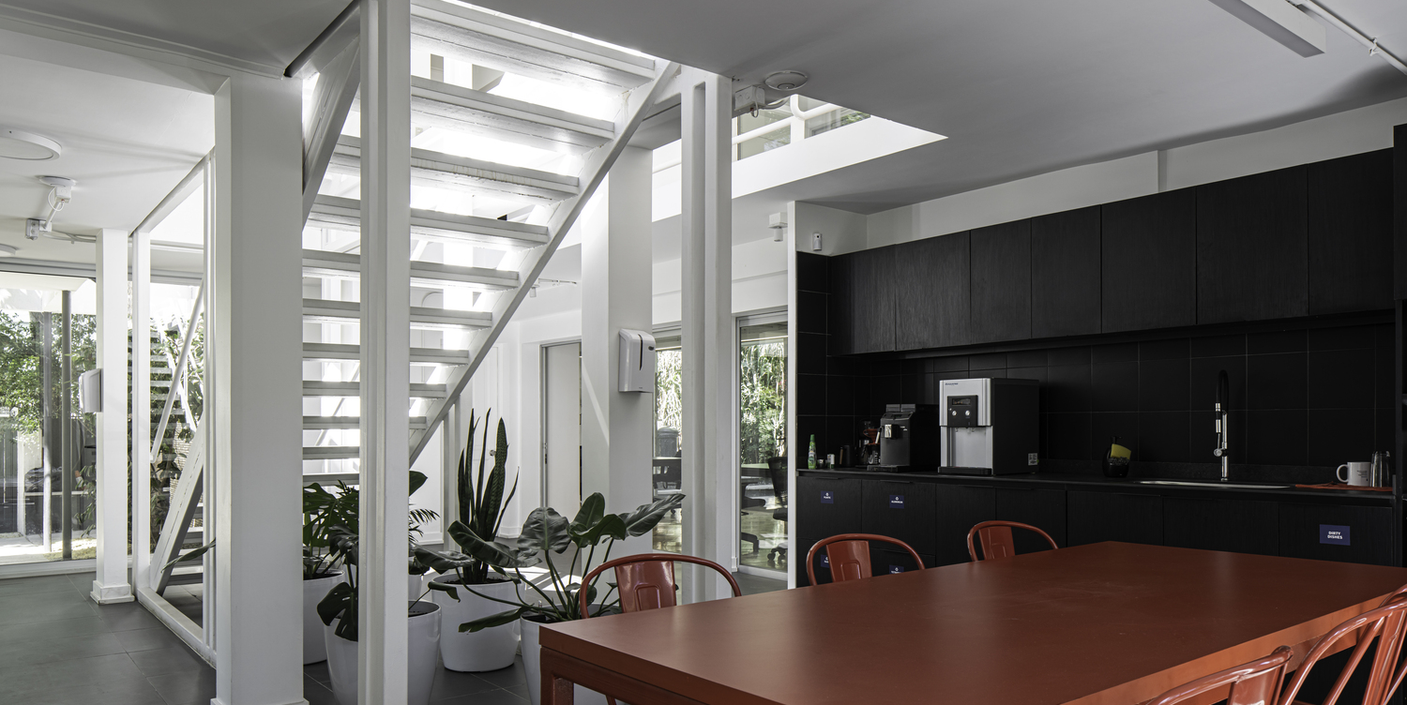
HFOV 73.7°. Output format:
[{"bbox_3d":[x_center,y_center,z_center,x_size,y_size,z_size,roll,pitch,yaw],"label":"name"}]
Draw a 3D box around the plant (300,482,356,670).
[{"bbox_3d":[-1.980,1.103,4.750,0.580,0.890,0.580,0,-3,0],"label":"plant"}]

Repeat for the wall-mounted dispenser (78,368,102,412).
[{"bbox_3d":[-4.170,0.258,6.384,0.120,0.300,0.170,2,-4,-39],"label":"wall-mounted dispenser"}]

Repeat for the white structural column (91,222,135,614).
[{"bbox_3d":[-3.956,0.432,6.306,0.220,2.460,0.290,1,-2,-38],"label":"white structural column"}]

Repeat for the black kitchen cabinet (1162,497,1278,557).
[{"bbox_3d":[2.336,0.995,4.014,0.616,0.780,0.446,2,-4,-39],"label":"black kitchen cabinet"}]

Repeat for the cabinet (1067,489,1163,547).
[{"bbox_3d":[2.083,1.050,4.433,0.580,0.800,0.452,1,-2,-39],"label":"cabinet"}]

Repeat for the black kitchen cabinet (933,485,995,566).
[{"bbox_3d":[1.568,1.074,4.959,0.616,0.780,0.359,2,-4,-39],"label":"black kitchen cabinet"}]

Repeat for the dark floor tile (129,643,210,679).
[{"bbox_3d":[-2.530,1.541,4.747,0.590,0.012,0.600,3,-4,-38],"label":"dark floor tile"}]

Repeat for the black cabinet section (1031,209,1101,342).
[{"bbox_3d":[1.849,-0.365,4.565,0.330,0.590,0.360,2,-3,-39],"label":"black cabinet section"}]

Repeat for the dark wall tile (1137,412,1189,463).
[{"bbox_3d":[2.277,0.417,4.630,0.010,0.249,0.251,2,-4,-39],"label":"dark wall tile"}]

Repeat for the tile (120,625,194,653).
[{"bbox_3d":[-2.910,1.579,5.224,0.590,0.012,0.600,3,-4,-38],"label":"tile"}]

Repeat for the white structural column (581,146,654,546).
[{"bbox_3d":[-0.410,0.282,4.459,0.265,2.460,0.265,1,-2,-38],"label":"white structural column"}]

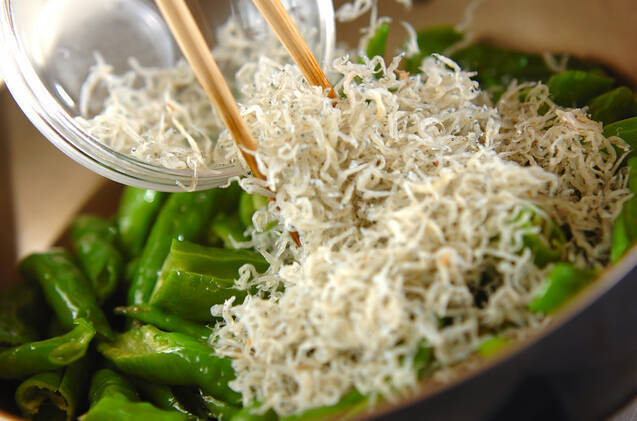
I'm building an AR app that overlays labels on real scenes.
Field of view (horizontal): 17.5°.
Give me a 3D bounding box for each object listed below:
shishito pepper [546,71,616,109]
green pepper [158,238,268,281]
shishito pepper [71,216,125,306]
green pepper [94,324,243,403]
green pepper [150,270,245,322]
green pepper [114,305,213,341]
[{"bbox_3d":[0.095,-0.044,0.760,0.030,0.014,0.015,-5,36,-7],"label":"shishito pepper"},{"bbox_3d":[-0.033,0.017,0.680,0.039,0.011,0.013,5,36,7],"label":"green pepper"},{"bbox_3d":[-0.074,0.016,0.690,0.015,0.014,0.029,-9,58,-13],"label":"shishito pepper"},{"bbox_3d":[-0.046,0.047,0.640,0.046,0.015,0.016,16,39,13],"label":"green pepper"},{"bbox_3d":[-0.037,0.028,0.665,0.036,0.014,0.012,5,36,7],"label":"green pepper"},{"bbox_3d":[-0.048,0.036,0.655,0.038,0.011,0.011,14,38,14],"label":"green pepper"}]

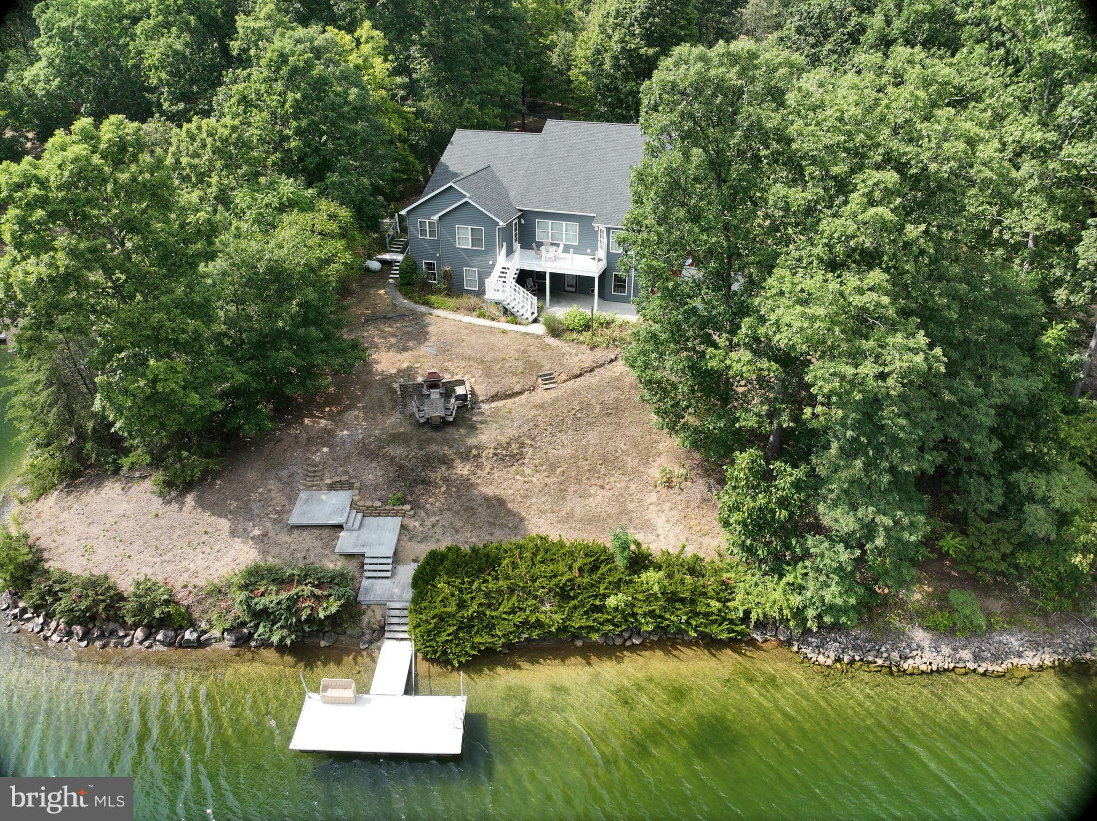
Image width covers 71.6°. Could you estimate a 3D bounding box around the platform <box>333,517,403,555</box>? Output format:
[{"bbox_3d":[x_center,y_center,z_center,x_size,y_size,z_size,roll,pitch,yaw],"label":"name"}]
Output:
[{"bbox_3d":[-8.061,5.756,34.634,2.600,0.240,2.750,2,28,2],"label":"platform"}]

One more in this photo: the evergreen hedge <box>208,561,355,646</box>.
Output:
[{"bbox_3d":[-11.184,8.015,32.054,5.700,1.750,3.100,1,28,0],"label":"evergreen hedge"}]

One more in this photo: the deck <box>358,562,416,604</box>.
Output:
[{"bbox_3d":[-6.679,7.472,32.726,2.480,0.280,2.460,2,28,2],"label":"deck"}]

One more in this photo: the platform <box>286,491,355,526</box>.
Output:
[{"bbox_3d":[-10.649,4.633,35.753,2.500,0.240,2.580,2,28,2],"label":"platform"}]

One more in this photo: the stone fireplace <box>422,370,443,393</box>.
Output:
[{"bbox_3d":[-6.583,-1.661,43.303,1.220,1.300,0.850,-3,28,-6],"label":"stone fireplace"}]

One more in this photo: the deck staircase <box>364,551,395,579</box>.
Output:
[{"bbox_3d":[-7.372,6.802,32.999,1.180,0.680,1.100,2,28,2],"label":"deck staircase"}]

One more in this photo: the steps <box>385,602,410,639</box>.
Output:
[{"bbox_3d":[-6.071,8.646,31.171,1.180,0.750,1.500,2,28,2],"label":"steps"}]

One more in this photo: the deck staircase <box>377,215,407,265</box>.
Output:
[{"bbox_3d":[-10.417,-11.909,52.555,1.700,2.500,2.700,9,29,15],"label":"deck staircase"}]

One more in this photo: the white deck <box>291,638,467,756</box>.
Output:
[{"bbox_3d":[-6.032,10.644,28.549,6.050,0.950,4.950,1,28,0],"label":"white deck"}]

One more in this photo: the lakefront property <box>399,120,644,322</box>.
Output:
[{"bbox_3d":[0.609,-15.050,55.102,16.800,10.600,17.300,9,29,15],"label":"lakefront property"}]

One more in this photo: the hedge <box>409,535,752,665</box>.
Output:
[{"bbox_3d":[1.367,7.883,31.802,13.700,2.400,4.400,1,28,0],"label":"hedge"}]

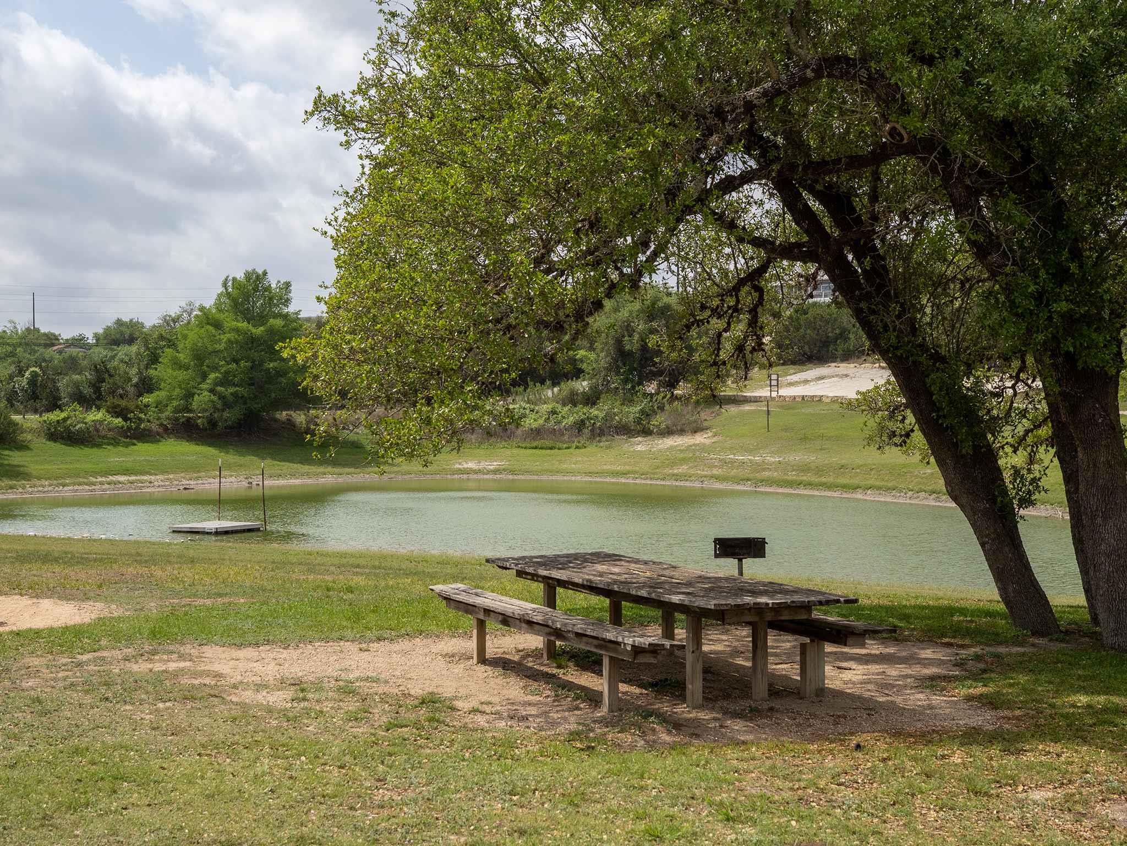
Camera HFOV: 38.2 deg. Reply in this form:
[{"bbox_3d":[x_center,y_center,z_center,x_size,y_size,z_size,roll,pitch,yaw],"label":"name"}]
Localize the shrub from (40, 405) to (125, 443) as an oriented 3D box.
[{"bbox_3d":[-23.942,0.066,81.000,4.250,1.930,3.100,0,0,-16],"label":"shrub"}]

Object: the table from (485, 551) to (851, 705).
[{"bbox_3d":[0.639,1.505,11.987,1.087,0.767,3.651,0,0,-26],"label":"table"}]

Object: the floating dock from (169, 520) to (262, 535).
[{"bbox_3d":[-9.164,2.791,43.001,1.580,0.210,2.000,0,0,24],"label":"floating dock"}]

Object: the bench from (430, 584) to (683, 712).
[{"bbox_3d":[-0.168,1.617,11.669,0.273,0.543,3.726,0,0,-26],"label":"bench"}]

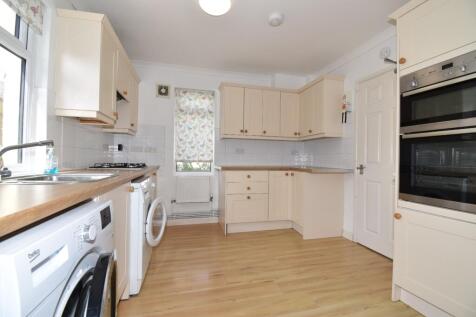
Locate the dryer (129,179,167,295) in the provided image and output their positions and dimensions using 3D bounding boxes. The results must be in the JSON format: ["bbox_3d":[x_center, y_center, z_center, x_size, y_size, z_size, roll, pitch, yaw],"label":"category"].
[{"bbox_3d":[-1.026,0.577,1.684,0.620,0.840,0.600,1,0,-16],"label":"dryer"}]

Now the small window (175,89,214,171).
[{"bbox_3d":[-0.660,-0.504,3.046,0.600,1.115,0.060,1,0,-16],"label":"small window"}]

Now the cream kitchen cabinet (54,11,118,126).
[{"bbox_3d":[-1.263,-0.721,1.711,0.298,0.789,0.405,1,0,-16],"label":"cream kitchen cabinet"}]

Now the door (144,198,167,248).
[{"bbox_3d":[-0.740,0.566,1.775,0.075,0.400,0.400,1,0,0],"label":"door"}]

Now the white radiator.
[{"bbox_3d":[-0.680,0.473,3.008,0.510,0.370,0.080,1,0,-16],"label":"white radiator"}]

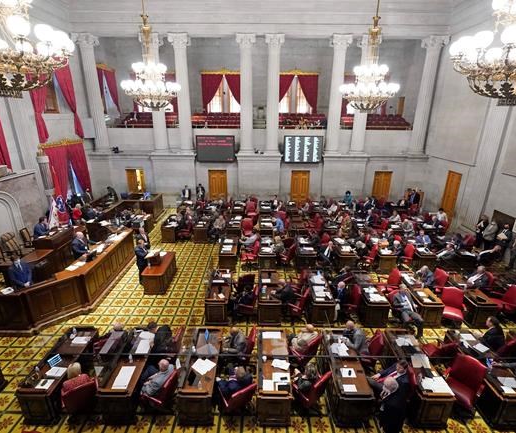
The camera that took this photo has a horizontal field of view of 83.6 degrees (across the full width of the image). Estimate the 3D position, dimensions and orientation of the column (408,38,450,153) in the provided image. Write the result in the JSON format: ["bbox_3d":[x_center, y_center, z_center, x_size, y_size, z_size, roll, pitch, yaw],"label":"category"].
[{"bbox_3d":[10.249,-7.217,17.558,1.200,6.680,1.200,1,19,1],"label":"column"}]

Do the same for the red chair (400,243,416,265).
[{"bbox_3d":[5.963,1.682,11.730,0.690,1.080,0.670,0,18,1],"label":"red chair"}]

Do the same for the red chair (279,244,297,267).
[{"bbox_3d":[1.228,1.617,11.878,0.690,1.080,0.670,9,20,25],"label":"red chair"}]

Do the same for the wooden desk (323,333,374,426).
[{"bbox_3d":[1.960,3.554,6.569,0.690,0.750,1.900,0,18,1],"label":"wooden desk"}]

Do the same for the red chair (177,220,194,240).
[{"bbox_3d":[-3.563,0.706,14.424,0.660,1.030,0.640,0,18,0],"label":"red chair"}]

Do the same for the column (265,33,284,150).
[{"bbox_3d":[1.005,-7.538,18.372,1.250,6.823,1.200,0,18,0],"label":"column"}]

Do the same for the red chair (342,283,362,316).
[{"bbox_3d":[2.747,2.608,8.665,0.660,1.080,0.600,-1,19,-5],"label":"red chair"}]

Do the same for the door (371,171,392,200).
[{"bbox_3d":[8.577,-1.869,20.026,1.160,2.504,0.120,0,18,0],"label":"door"}]

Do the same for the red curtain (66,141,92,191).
[{"bbox_3d":[-10.609,-2.266,17.407,0.250,4.000,1.650,1,19,1],"label":"red curtain"}]

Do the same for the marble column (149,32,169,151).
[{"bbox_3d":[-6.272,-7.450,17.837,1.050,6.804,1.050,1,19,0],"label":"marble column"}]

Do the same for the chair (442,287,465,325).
[{"bbox_3d":[5.711,2.745,8.504,0.630,0.950,0.680,11,22,27],"label":"chair"}]

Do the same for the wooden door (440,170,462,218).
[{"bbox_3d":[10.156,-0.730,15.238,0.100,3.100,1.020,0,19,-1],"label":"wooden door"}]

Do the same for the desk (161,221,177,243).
[{"bbox_3d":[-4.338,0.753,14.378,0.660,0.800,0.930,1,19,1],"label":"desk"}]

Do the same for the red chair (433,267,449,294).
[{"bbox_3d":[5.908,2.317,9.813,0.690,1.080,0.670,-3,19,-9],"label":"red chair"}]

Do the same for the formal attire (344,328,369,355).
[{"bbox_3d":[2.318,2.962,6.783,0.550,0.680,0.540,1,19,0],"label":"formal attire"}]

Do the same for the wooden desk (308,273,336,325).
[{"bbox_3d":[1.921,2.539,9.284,0.680,0.790,1.900,0,19,-1],"label":"wooden desk"}]

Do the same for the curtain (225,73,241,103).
[{"bbox_3d":[-1.829,-9.669,22.388,1.455,2.355,0.220,0,18,0],"label":"curtain"}]

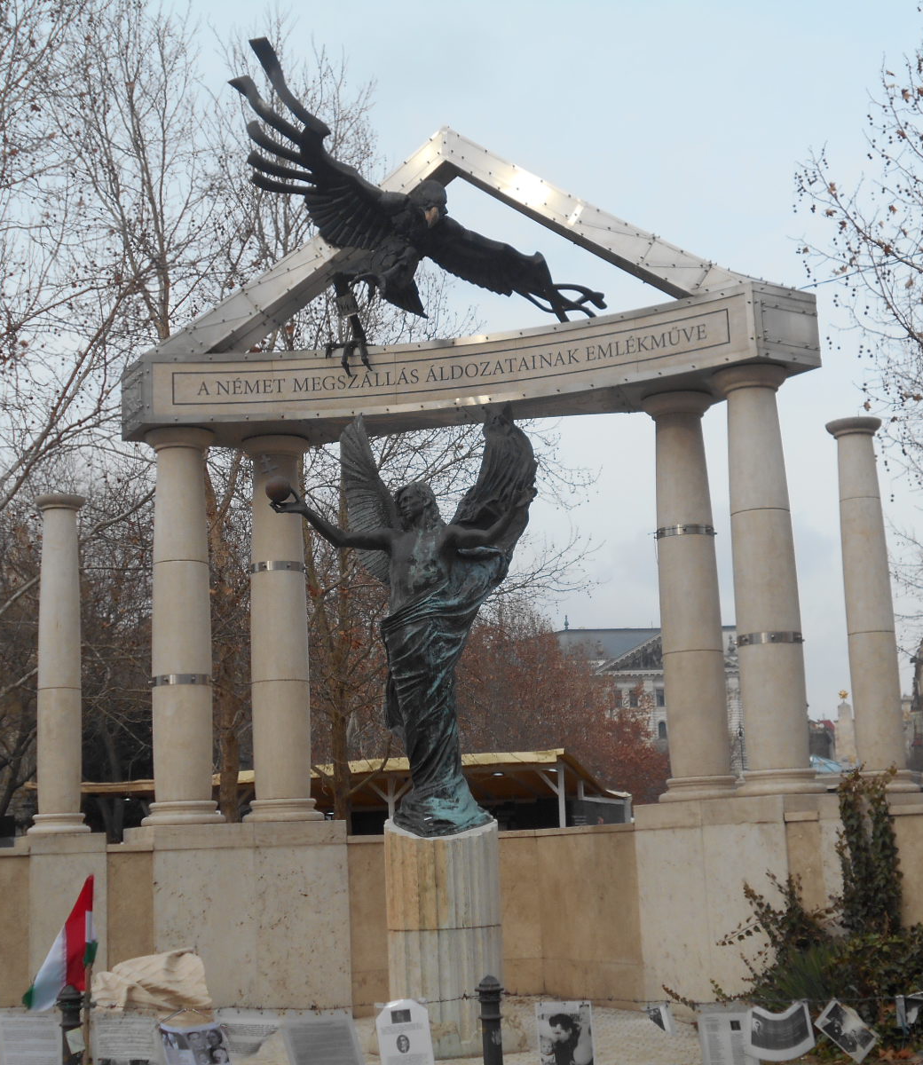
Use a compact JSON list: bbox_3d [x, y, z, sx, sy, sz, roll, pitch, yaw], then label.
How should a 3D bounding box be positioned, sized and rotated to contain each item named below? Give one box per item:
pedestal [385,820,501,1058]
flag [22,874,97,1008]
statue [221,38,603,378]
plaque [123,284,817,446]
[{"bbox_3d":[-0.135,3.010,13.475,0.870,1.680,0.870,-2,-11,0],"label":"pedestal"},{"bbox_3d":[-2.066,2.109,9.285,0.380,0.700,0.200,-2,-11,0],"label":"flag"},{"bbox_3d":[-0.395,-3.066,16.581,3.300,3.100,1.500,-4,-11,7],"label":"statue"},{"bbox_3d":[-0.040,-1.456,16.818,6.500,0.660,1.100,-5,-11,15],"label":"plaque"}]

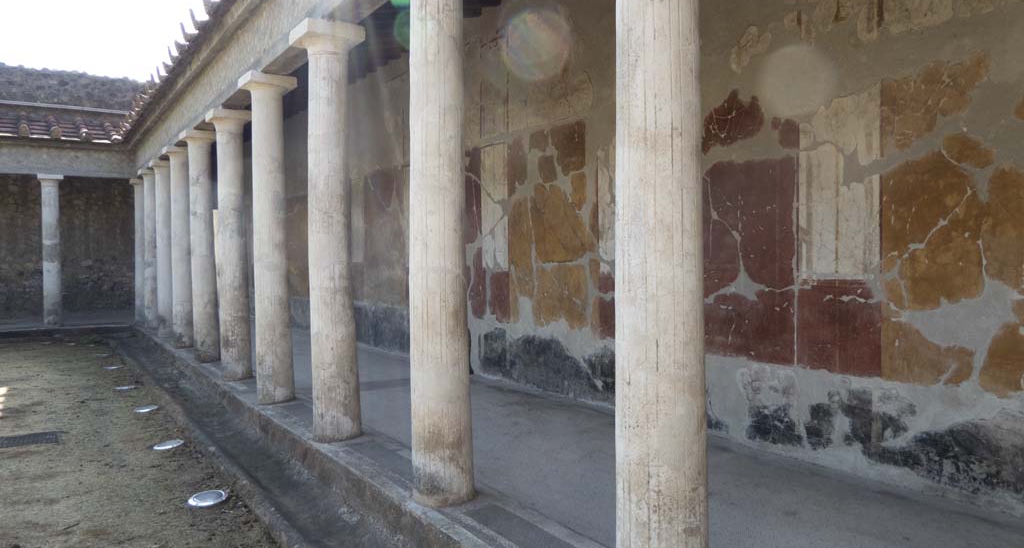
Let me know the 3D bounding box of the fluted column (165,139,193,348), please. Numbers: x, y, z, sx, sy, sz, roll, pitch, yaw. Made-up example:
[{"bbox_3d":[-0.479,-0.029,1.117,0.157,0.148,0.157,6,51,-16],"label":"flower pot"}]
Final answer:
[{"bbox_3d":[-4.950,-0.386,10.693,0.420,2.961,0.420,-2,2,-34],"label":"fluted column"}]

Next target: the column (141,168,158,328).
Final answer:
[{"bbox_3d":[-6.771,-0.434,13.428,0.420,2.961,0.420,-2,2,-34],"label":"column"}]

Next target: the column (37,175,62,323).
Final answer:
[{"bbox_3d":[-9.454,-0.438,14.603,0.445,3.091,0.445,-2,2,-34],"label":"column"}]

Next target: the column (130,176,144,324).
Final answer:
[{"bbox_3d":[-7.683,-0.458,14.799,0.420,2.961,0.420,-2,2,-34],"label":"column"}]

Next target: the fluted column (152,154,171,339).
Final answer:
[{"bbox_3d":[-5.862,-0.410,12.063,0.420,2.961,0.420,-2,2,-34],"label":"fluted column"}]

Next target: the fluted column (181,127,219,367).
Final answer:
[{"bbox_3d":[-4.044,-0.361,9.332,0.420,2.961,0.420,-2,2,-34],"label":"fluted column"}]

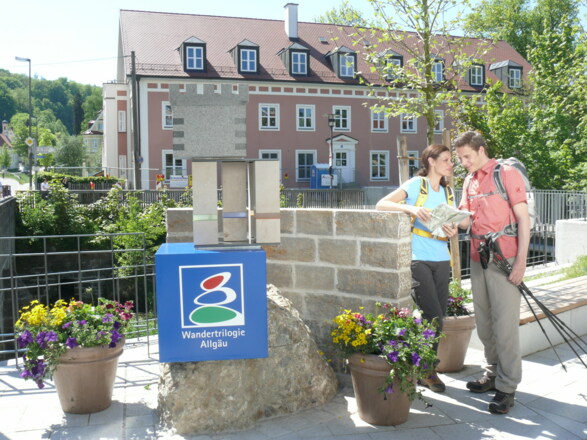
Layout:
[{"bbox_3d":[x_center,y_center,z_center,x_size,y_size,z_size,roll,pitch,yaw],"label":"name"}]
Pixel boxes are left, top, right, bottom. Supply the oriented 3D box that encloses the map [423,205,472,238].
[{"bbox_3d":[1.000,0.006,3.880,0.360,0.260,0.100,1,21,3],"label":"map"}]

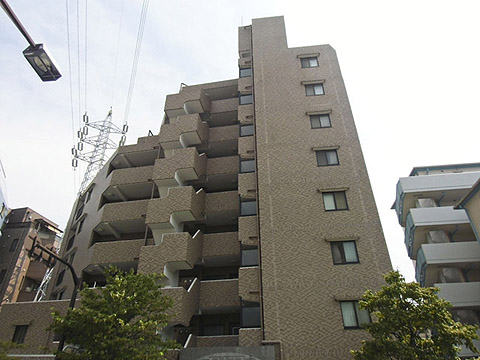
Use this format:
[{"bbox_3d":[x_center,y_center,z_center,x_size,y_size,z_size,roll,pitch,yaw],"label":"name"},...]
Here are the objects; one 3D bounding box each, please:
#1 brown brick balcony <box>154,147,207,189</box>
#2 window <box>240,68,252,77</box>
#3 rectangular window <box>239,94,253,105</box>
[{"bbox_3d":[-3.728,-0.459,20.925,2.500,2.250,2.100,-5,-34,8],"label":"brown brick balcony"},{"bbox_3d":[0.411,-7.918,24.781,0.930,0.930,0.150,-3,-33,5],"label":"window"},{"bbox_3d":[0.419,-5.569,23.239,0.930,0.950,0.150,-3,-33,5],"label":"rectangular window"}]

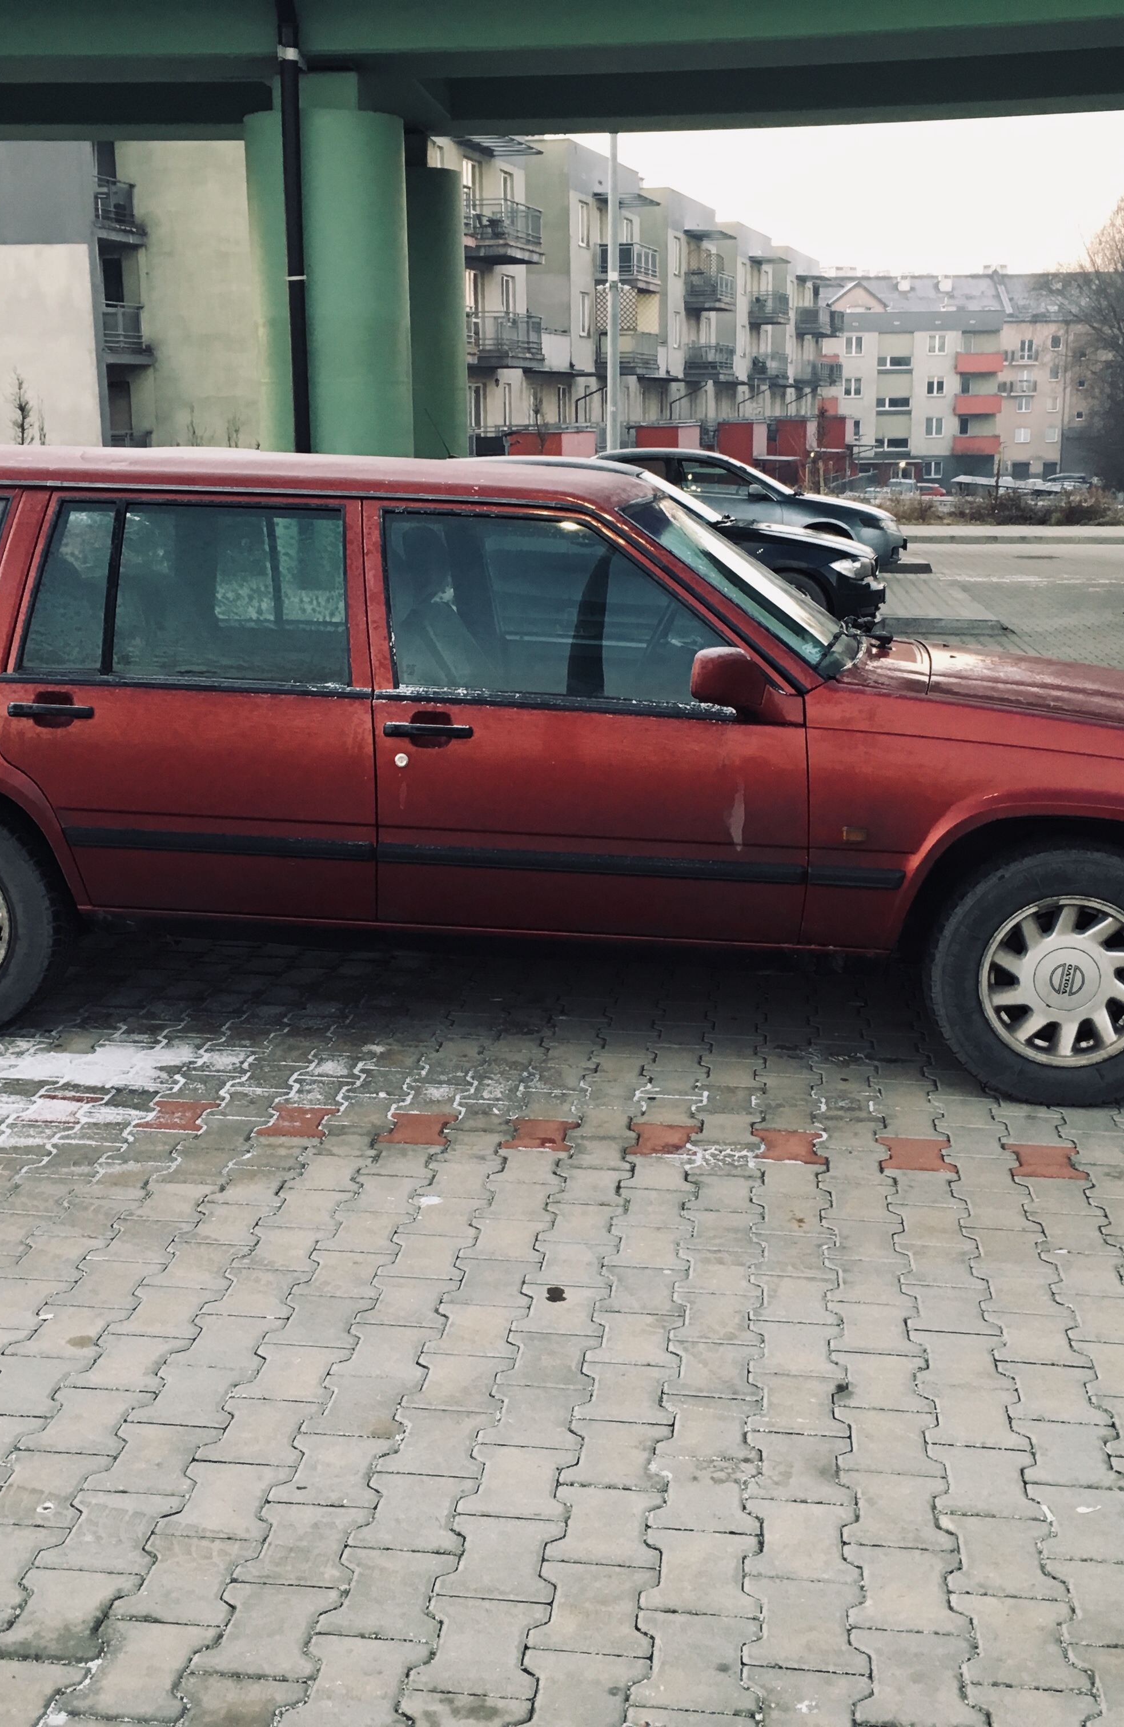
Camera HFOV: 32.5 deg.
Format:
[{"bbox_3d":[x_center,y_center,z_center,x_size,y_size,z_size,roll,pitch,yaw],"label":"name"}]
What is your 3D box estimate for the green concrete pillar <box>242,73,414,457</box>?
[{"bbox_3d":[-1.943,-4.299,16.265,1.288,4.457,1.288,1,12,6],"label":"green concrete pillar"}]

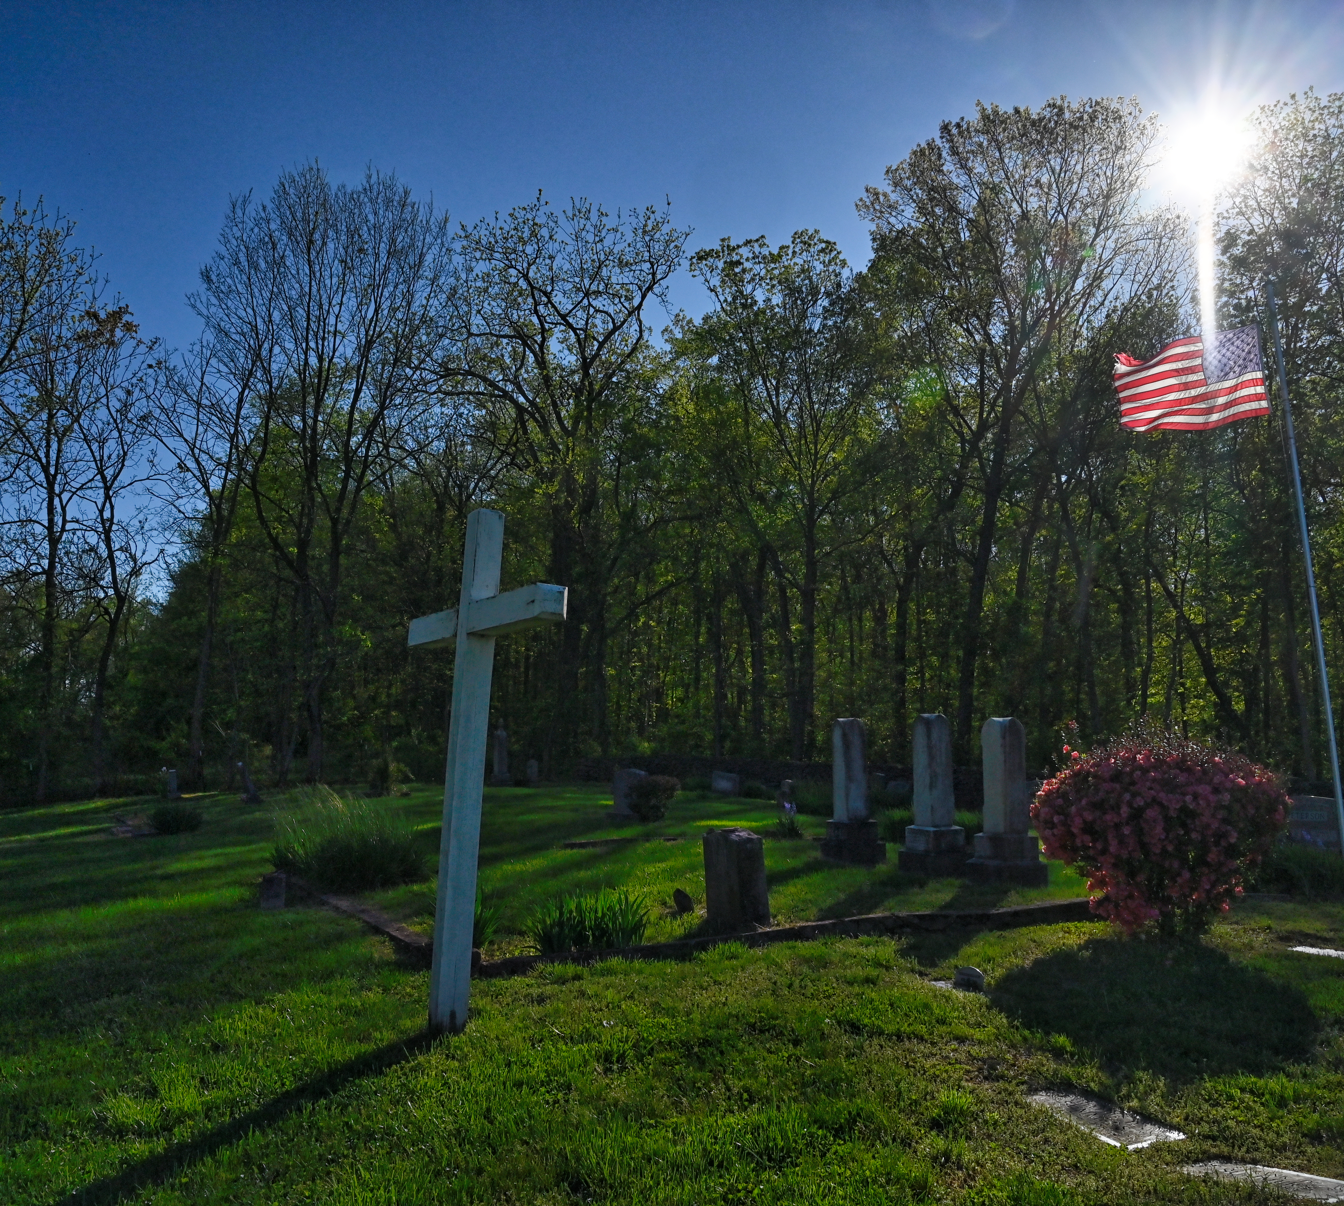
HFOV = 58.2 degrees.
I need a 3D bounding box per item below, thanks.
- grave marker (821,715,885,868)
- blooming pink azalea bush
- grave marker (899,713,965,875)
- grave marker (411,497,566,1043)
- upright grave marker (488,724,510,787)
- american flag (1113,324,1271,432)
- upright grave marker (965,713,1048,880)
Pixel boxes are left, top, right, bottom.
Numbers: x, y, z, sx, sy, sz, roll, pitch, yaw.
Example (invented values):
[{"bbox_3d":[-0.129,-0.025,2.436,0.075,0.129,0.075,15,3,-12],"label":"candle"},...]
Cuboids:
[{"bbox_3d":[1.729,1.794,11.613,0.425,1.365,0.425,4,-10,-23],"label":"grave marker"},{"bbox_3d":[3.496,1.641,8.718,1.611,1.426,1.611,-3,-10,21],"label":"blooming pink azalea bush"},{"bbox_3d":[2.287,1.669,10.614,0.405,1.383,0.405,4,-10,-23],"label":"grave marker"},{"bbox_3d":[-0.982,0.770,5.789,0.139,2.452,1.758,8,-10,-29],"label":"grave marker"},{"bbox_3d":[-4.687,4.124,33.145,0.430,1.756,0.430,5,-10,-23],"label":"upright grave marker"},{"bbox_3d":[4.999,-2.169,11.600,1.470,1.000,0.280,-1,-10,11],"label":"american flag"},{"bbox_3d":[2.726,1.607,9.911,0.440,1.342,0.440,4,-10,-23],"label":"upright grave marker"}]

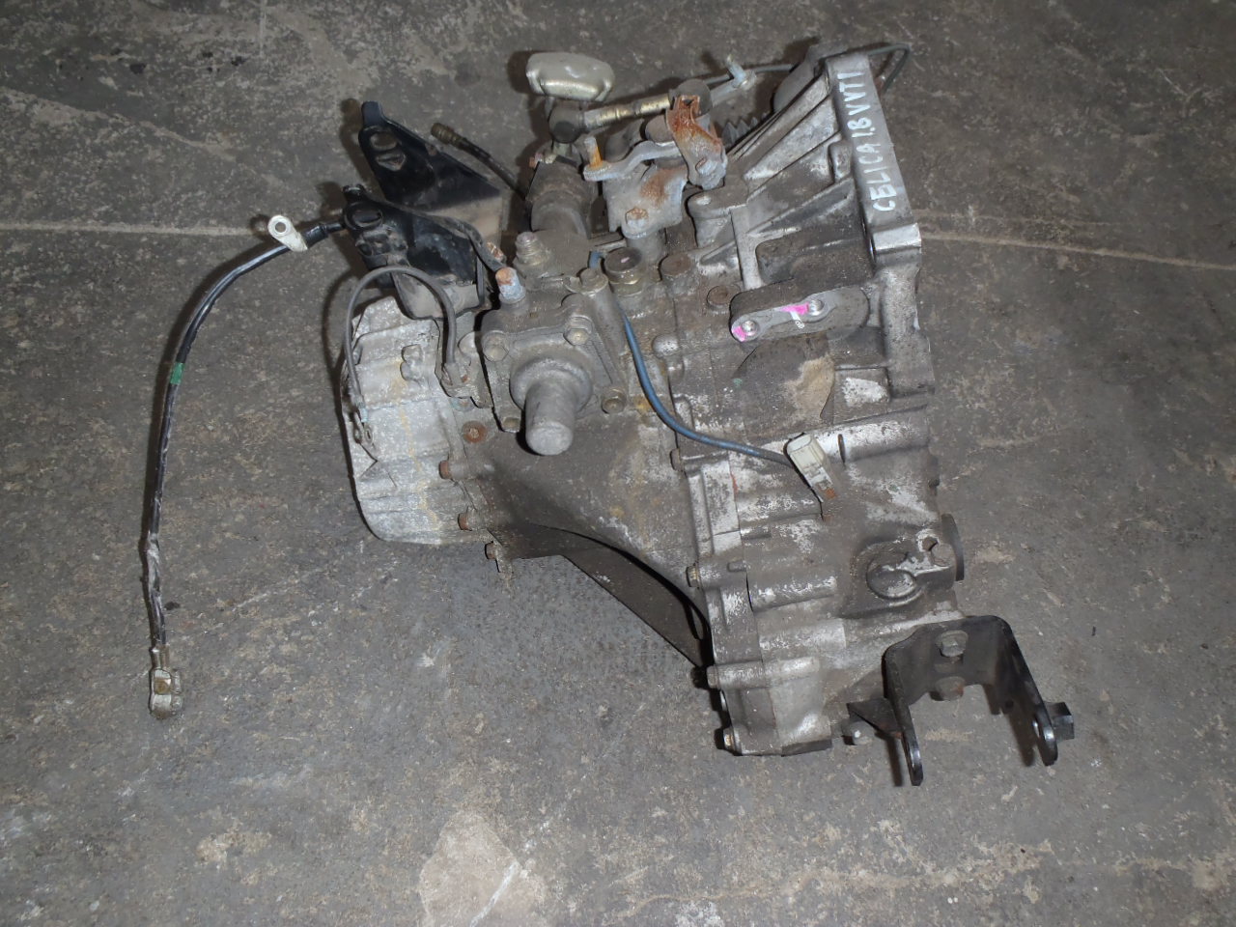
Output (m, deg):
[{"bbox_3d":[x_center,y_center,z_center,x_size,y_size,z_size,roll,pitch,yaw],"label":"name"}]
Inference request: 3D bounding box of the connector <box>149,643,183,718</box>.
[{"bbox_3d":[-0.362,0.175,0.800,0.018,0.022,0.056,-11,70,-5],"label":"connector"}]

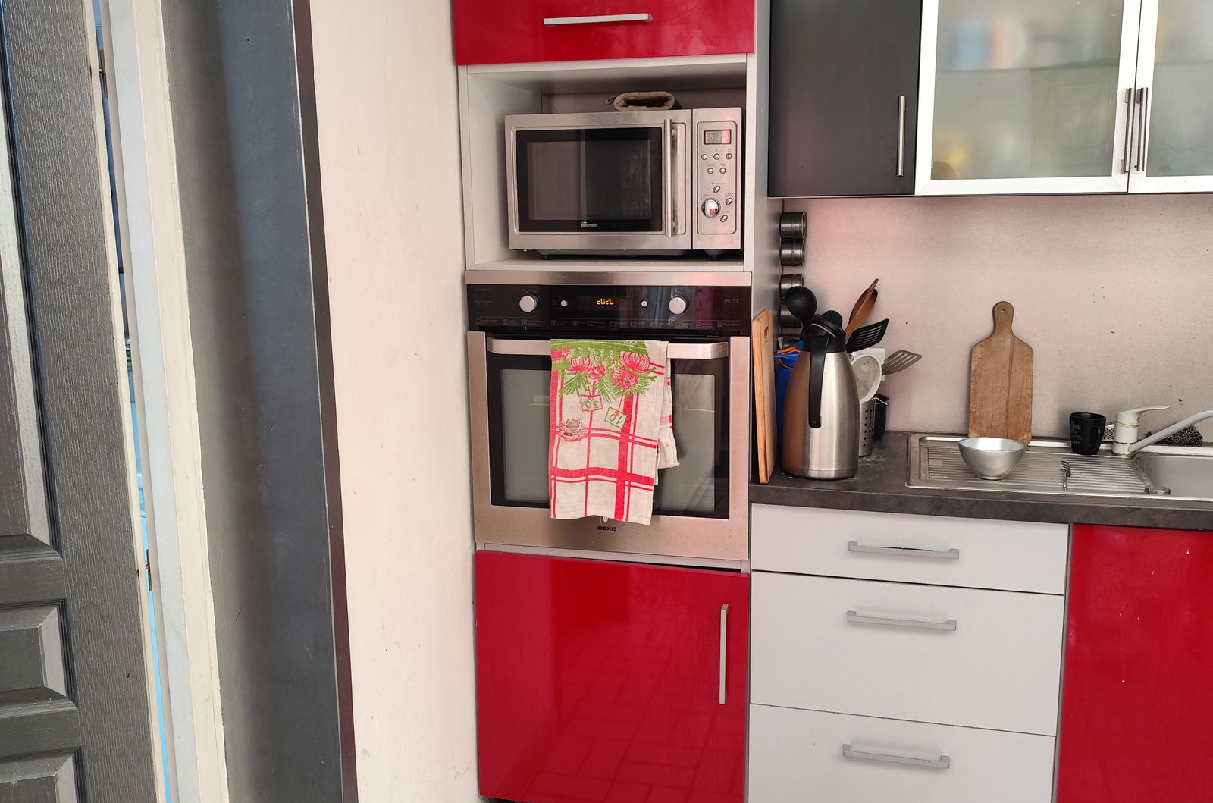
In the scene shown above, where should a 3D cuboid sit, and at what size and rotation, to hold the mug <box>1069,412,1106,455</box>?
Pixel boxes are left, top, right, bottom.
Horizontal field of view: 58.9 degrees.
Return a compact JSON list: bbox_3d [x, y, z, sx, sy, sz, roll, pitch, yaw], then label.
[{"bbox_3d":[1.067,0.075,2.373,0.075,0.082,0.100,-1,11,-3],"label":"mug"}]

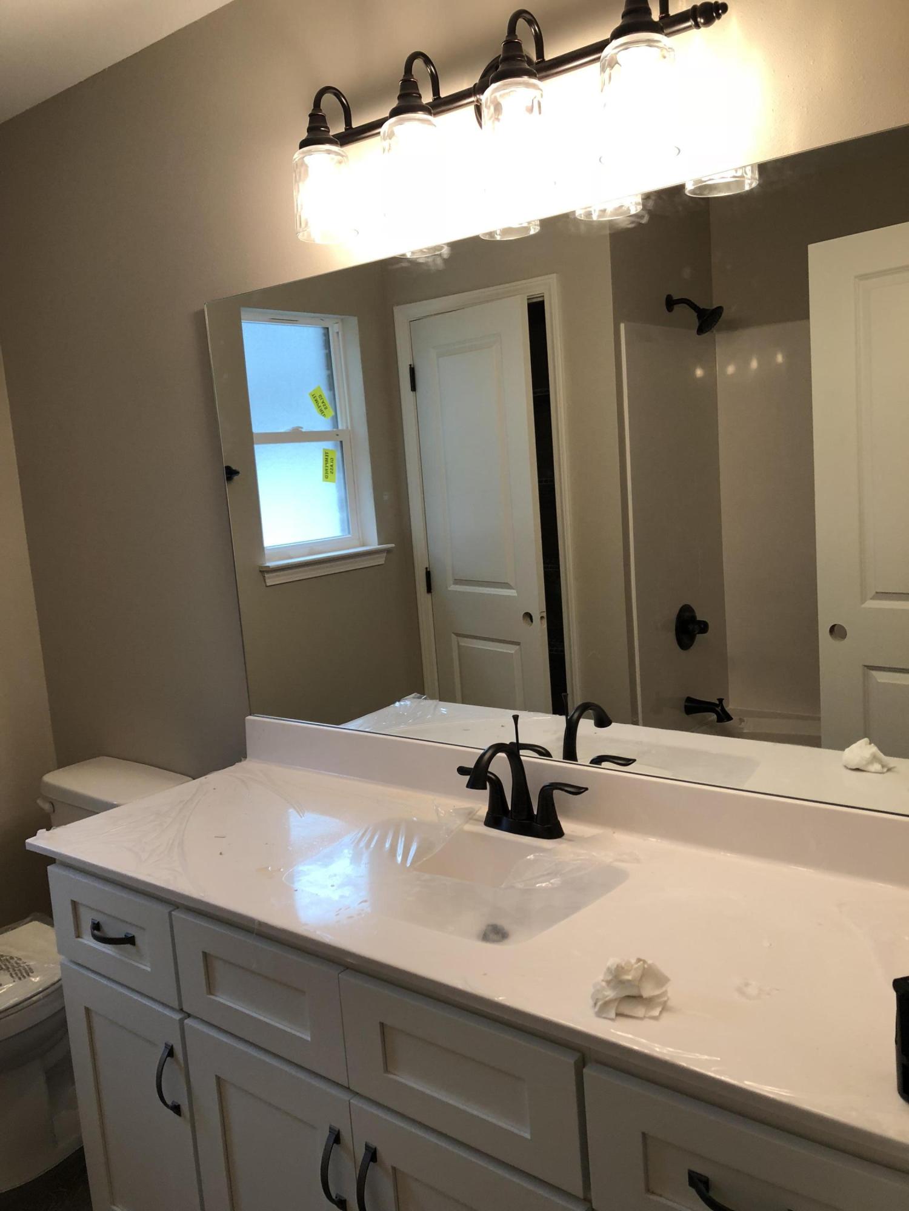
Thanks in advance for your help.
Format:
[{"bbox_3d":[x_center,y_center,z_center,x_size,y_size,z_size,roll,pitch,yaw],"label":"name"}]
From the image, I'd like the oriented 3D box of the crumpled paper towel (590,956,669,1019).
[{"bbox_3d":[0.207,0.433,1.128,0.091,0.051,0.077,-2,9,18],"label":"crumpled paper towel"}]

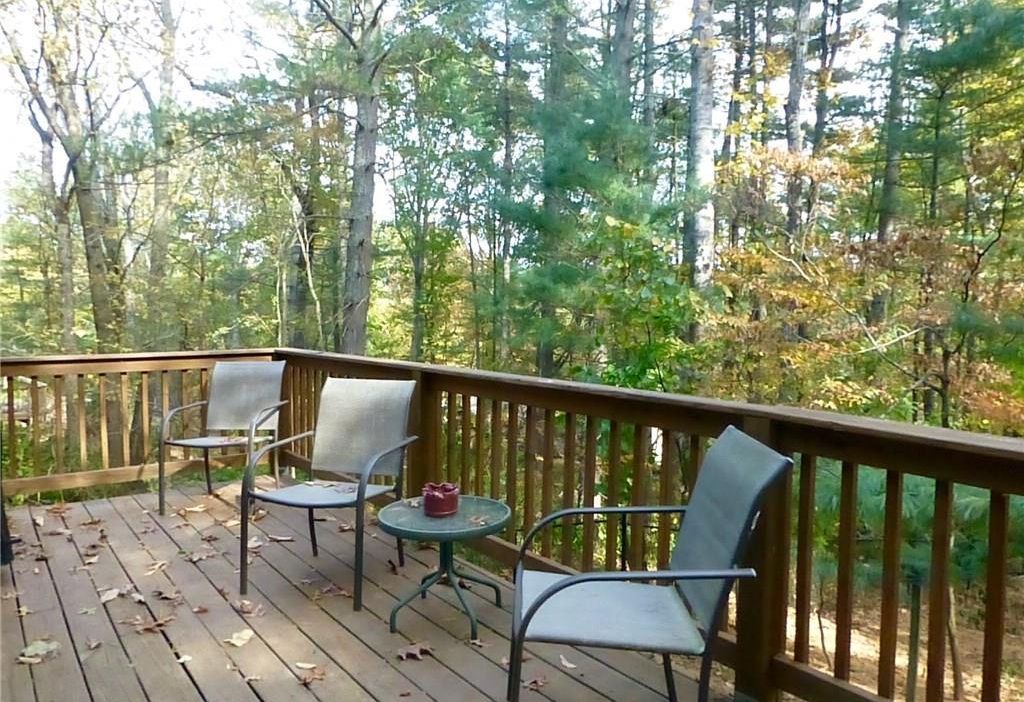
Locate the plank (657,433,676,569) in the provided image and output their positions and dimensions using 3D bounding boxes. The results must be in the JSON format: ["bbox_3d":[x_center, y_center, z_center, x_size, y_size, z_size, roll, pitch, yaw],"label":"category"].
[{"bbox_3d":[0.560,0.614,2.606,0.035,0.710,0.035,-2,4,-39],"label":"plank"}]

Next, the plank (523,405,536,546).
[{"bbox_3d":[0.082,0.555,3.155,0.036,0.640,0.036,-2,4,-38],"label":"plank"}]

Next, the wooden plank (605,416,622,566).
[{"bbox_3d":[0.396,0.581,2.752,0.036,0.640,0.036,-2,4,-38],"label":"wooden plank"}]

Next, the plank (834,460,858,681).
[{"bbox_3d":[0.957,0.627,2.030,0.036,0.640,0.036,-2,4,-38],"label":"plank"}]

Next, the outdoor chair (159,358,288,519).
[{"bbox_3d":[-1.797,0.514,4.533,0.589,0.893,0.708,1,3,3],"label":"outdoor chair"}]

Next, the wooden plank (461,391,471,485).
[{"bbox_3d":[-0.233,0.551,3.587,0.035,0.710,0.035,-2,4,-39],"label":"wooden plank"}]

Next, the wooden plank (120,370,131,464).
[{"bbox_3d":[-2.586,0.465,4.751,0.035,0.710,0.035,-2,4,-39],"label":"wooden plank"}]

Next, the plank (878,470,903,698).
[{"bbox_3d":[1.036,0.641,1.944,0.034,0.680,0.034,-2,4,-39],"label":"plank"}]

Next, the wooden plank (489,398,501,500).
[{"bbox_3d":[-0.082,0.551,3.316,0.034,0.680,0.034,-2,4,-39],"label":"wooden plank"}]

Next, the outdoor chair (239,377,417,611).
[{"bbox_3d":[-0.803,0.596,3.289,0.589,0.893,0.708,1,3,16],"label":"outdoor chair"}]

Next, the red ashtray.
[{"bbox_3d":[-0.280,0.592,2.825,0.140,0.092,0.140,1,3,0],"label":"red ashtray"}]

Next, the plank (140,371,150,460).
[{"bbox_3d":[-2.491,0.462,4.828,0.035,0.710,0.035,-2,4,-39],"label":"plank"}]

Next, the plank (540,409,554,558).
[{"bbox_3d":[0.158,0.561,3.057,0.036,0.640,0.036,-2,4,-38],"label":"plank"}]

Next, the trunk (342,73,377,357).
[{"bbox_3d":[-1.984,-1.840,9.400,0.300,4.000,0.300,4,3,0],"label":"trunk"}]

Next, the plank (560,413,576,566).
[{"bbox_3d":[0.239,0.568,2.953,0.036,0.640,0.036,-2,4,-38],"label":"plank"}]

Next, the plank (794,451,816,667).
[{"bbox_3d":[0.882,0.628,2.133,0.034,0.680,0.034,-2,4,-39],"label":"plank"}]

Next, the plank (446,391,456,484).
[{"bbox_3d":[-0.311,0.545,3.684,0.035,0.710,0.035,-2,4,-39],"label":"plank"}]

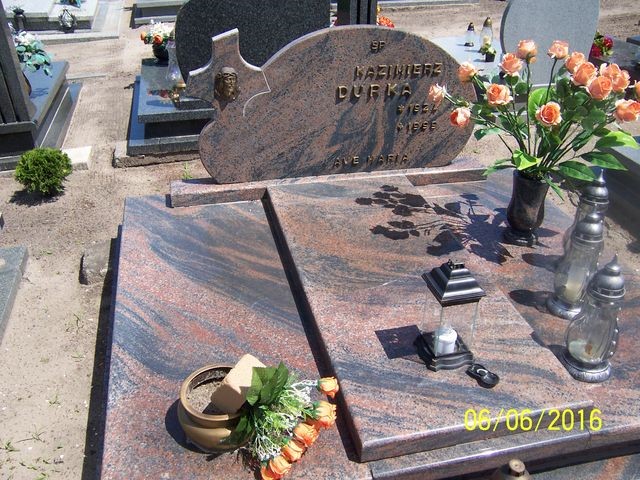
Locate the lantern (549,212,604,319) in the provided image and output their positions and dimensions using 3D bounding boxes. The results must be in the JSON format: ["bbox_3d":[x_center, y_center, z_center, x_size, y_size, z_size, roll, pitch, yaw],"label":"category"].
[{"bbox_3d":[0.847,0.064,1.980,0.135,0.390,0.135,-6,32,-12],"label":"lantern"}]

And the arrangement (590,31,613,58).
[{"bbox_3d":[2.408,-1.673,5.220,0.230,0.220,0.220,-6,32,-12],"label":"arrangement"}]

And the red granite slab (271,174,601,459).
[{"bbox_3d":[0.248,0.126,2.175,0.642,0.064,1.460,-6,32,-12],"label":"red granite slab"}]

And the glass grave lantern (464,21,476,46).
[{"bbox_3d":[1.388,-1.889,5.604,0.102,0.200,0.102,-6,32,-12],"label":"glass grave lantern"}]

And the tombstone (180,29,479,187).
[{"bbox_3d":[0.077,-0.604,2.700,1.310,0.660,0.076,-6,32,-12],"label":"tombstone"}]

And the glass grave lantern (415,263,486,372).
[{"bbox_3d":[0.362,0.196,1.697,0.132,0.310,0.132,-9,32,-16],"label":"glass grave lantern"}]

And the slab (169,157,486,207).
[{"bbox_3d":[0.070,-0.276,2.846,1.480,0.060,0.150,-6,32,-12],"label":"slab"}]

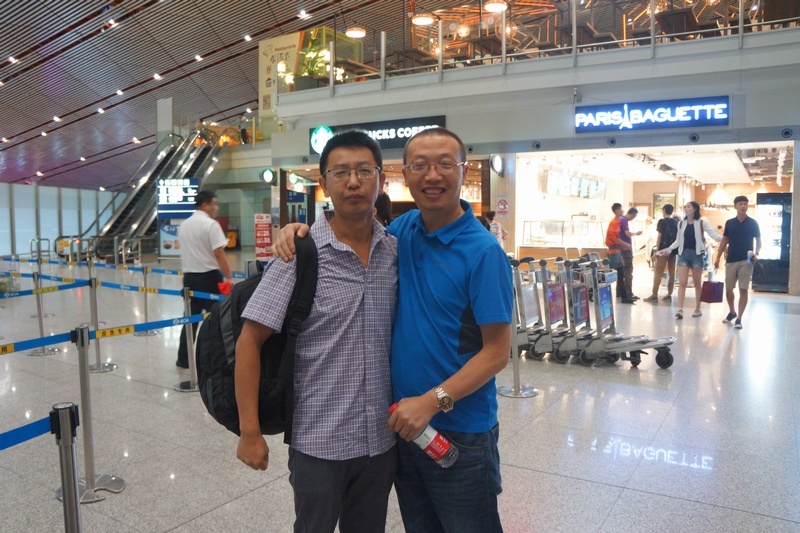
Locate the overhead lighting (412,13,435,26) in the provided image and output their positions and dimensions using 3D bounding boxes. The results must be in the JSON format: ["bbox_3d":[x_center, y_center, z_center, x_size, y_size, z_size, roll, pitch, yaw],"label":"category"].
[{"bbox_3d":[0.680,-7.371,17.900,0.670,0.170,0.670,0,4,0],"label":"overhead lighting"}]

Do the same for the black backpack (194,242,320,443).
[{"bbox_3d":[-0.418,0.223,1.810,0.300,0.560,0.330,4,5,41],"label":"black backpack"}]

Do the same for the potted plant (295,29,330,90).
[{"bbox_3d":[-2.655,-6.175,18.200,1.000,1.920,1.000,2,4,28],"label":"potted plant"}]

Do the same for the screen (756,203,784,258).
[{"bbox_3d":[7.690,-0.706,12.450,0.480,1.140,0.080,2,4,28],"label":"screen"}]

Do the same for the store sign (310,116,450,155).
[{"bbox_3d":[-0.610,-3.565,16.400,4.310,0.770,0.140,2,4,28],"label":"store sign"}]

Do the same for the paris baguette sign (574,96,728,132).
[{"bbox_3d":[5.525,-3.324,13.150,3.130,0.620,0.140,2,4,28],"label":"paris baguette sign"}]

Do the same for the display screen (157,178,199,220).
[{"bbox_3d":[-7.439,-2.255,20.100,1.340,1.360,0.140,-1,4,-12],"label":"display screen"}]

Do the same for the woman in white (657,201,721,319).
[{"bbox_3d":[4.305,-0.097,8.950,0.900,1.710,0.450,2,4,21],"label":"woman in white"}]

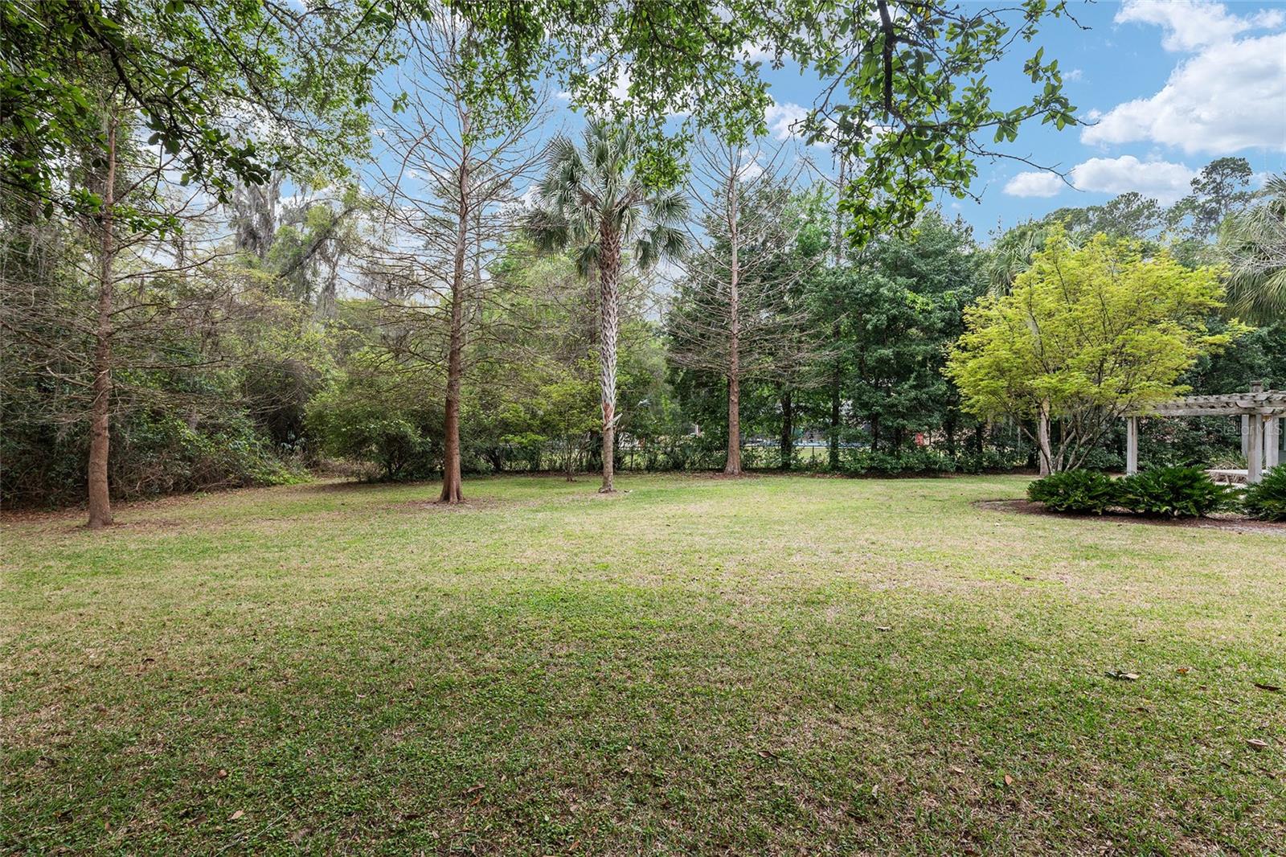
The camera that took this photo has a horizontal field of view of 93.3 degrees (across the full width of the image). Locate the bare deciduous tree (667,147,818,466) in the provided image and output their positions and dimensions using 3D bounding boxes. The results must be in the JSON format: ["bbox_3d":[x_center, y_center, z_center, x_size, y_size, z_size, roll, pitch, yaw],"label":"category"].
[{"bbox_3d":[3.500,-4.400,22.000,5.300,12.200,5.200,0,0,0],"label":"bare deciduous tree"}]

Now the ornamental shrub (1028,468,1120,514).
[{"bbox_3d":[8.900,1.250,12.500,1.700,0.880,1.550,0,0,40],"label":"ornamental shrub"}]

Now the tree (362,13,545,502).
[{"bbox_3d":[-4.550,-4.250,14.700,4.400,12.000,4.300,0,0,0],"label":"tree"}]

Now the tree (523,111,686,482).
[{"bbox_3d":[-1.000,-3.350,16.600,4.350,10.100,4.200,0,0,0],"label":"tree"}]

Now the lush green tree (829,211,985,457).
[{"bbox_3d":[10.400,-3.650,24.600,6.200,10.400,5.600,0,0,0],"label":"lush green tree"}]

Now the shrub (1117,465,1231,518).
[{"bbox_3d":[10.550,1.200,12.100,1.900,0.970,1.650,0,0,40],"label":"shrub"}]

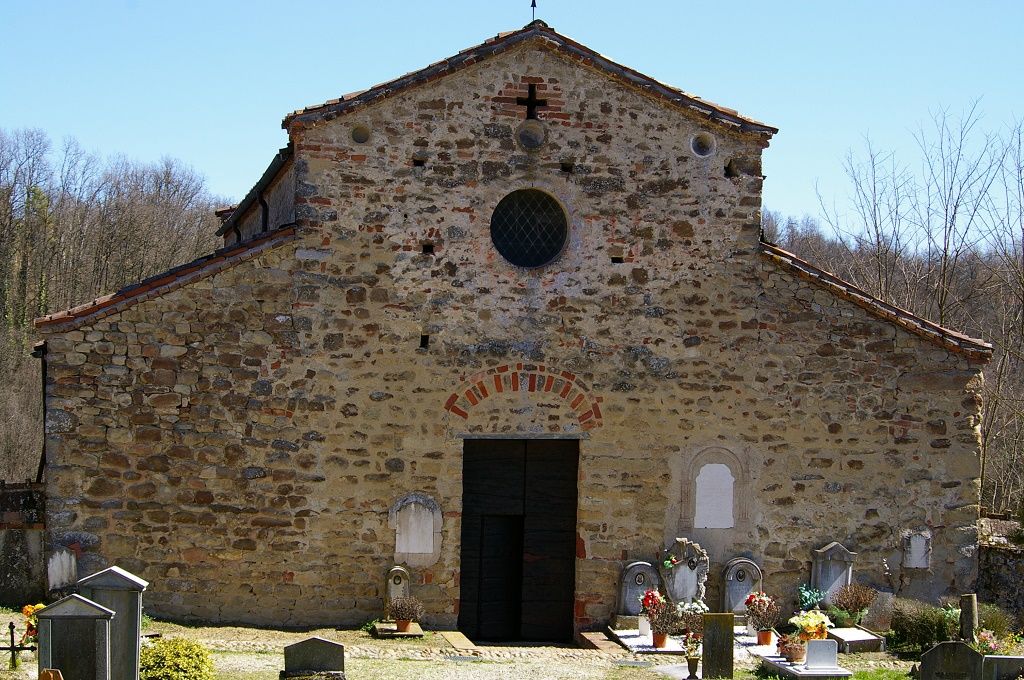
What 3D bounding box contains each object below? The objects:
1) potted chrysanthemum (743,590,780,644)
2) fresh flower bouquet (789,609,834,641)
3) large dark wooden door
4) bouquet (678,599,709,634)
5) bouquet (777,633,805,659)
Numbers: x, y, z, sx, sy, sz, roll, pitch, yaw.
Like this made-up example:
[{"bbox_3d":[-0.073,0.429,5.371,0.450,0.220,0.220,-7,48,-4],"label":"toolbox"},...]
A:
[{"bbox_3d":[3.633,4.028,30.900,0.522,0.791,0.480,0,1,-10],"label":"potted chrysanthemum"},{"bbox_3d":[4.145,3.951,29.500,0.600,0.420,0.470,0,1,-10],"label":"fresh flower bouquet"},{"bbox_3d":[0.099,2.835,30.200,1.680,2.870,0.120,0,0,-10],"label":"large dark wooden door"},{"bbox_3d":[2.665,4.056,31.200,0.454,0.513,0.418,0,1,-10],"label":"bouquet"},{"bbox_3d":[3.490,3.835,26.700,0.340,0.330,0.300,0,0,-10],"label":"bouquet"}]

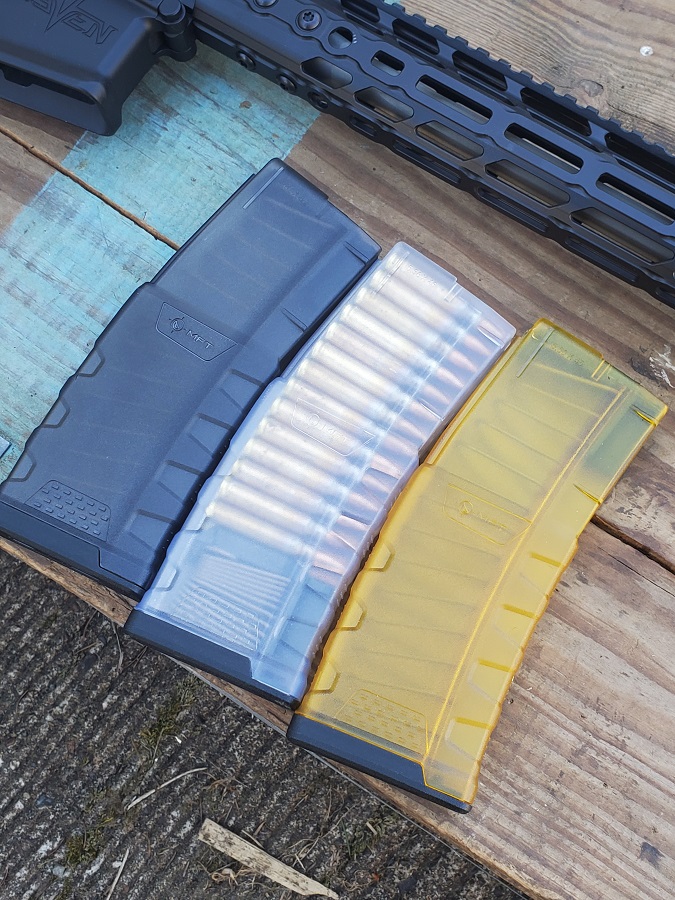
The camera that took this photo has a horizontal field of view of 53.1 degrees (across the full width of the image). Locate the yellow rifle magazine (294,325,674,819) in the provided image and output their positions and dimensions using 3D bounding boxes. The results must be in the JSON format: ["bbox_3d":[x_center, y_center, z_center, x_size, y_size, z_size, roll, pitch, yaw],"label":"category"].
[{"bbox_3d":[0.055,0.040,0.264,0.076,0.025,0.189,29,81,6],"label":"yellow rifle magazine"}]

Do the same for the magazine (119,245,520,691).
[{"bbox_3d":[-0.004,0.006,0.271,0.076,0.025,0.188,31,81,7],"label":"magazine"}]

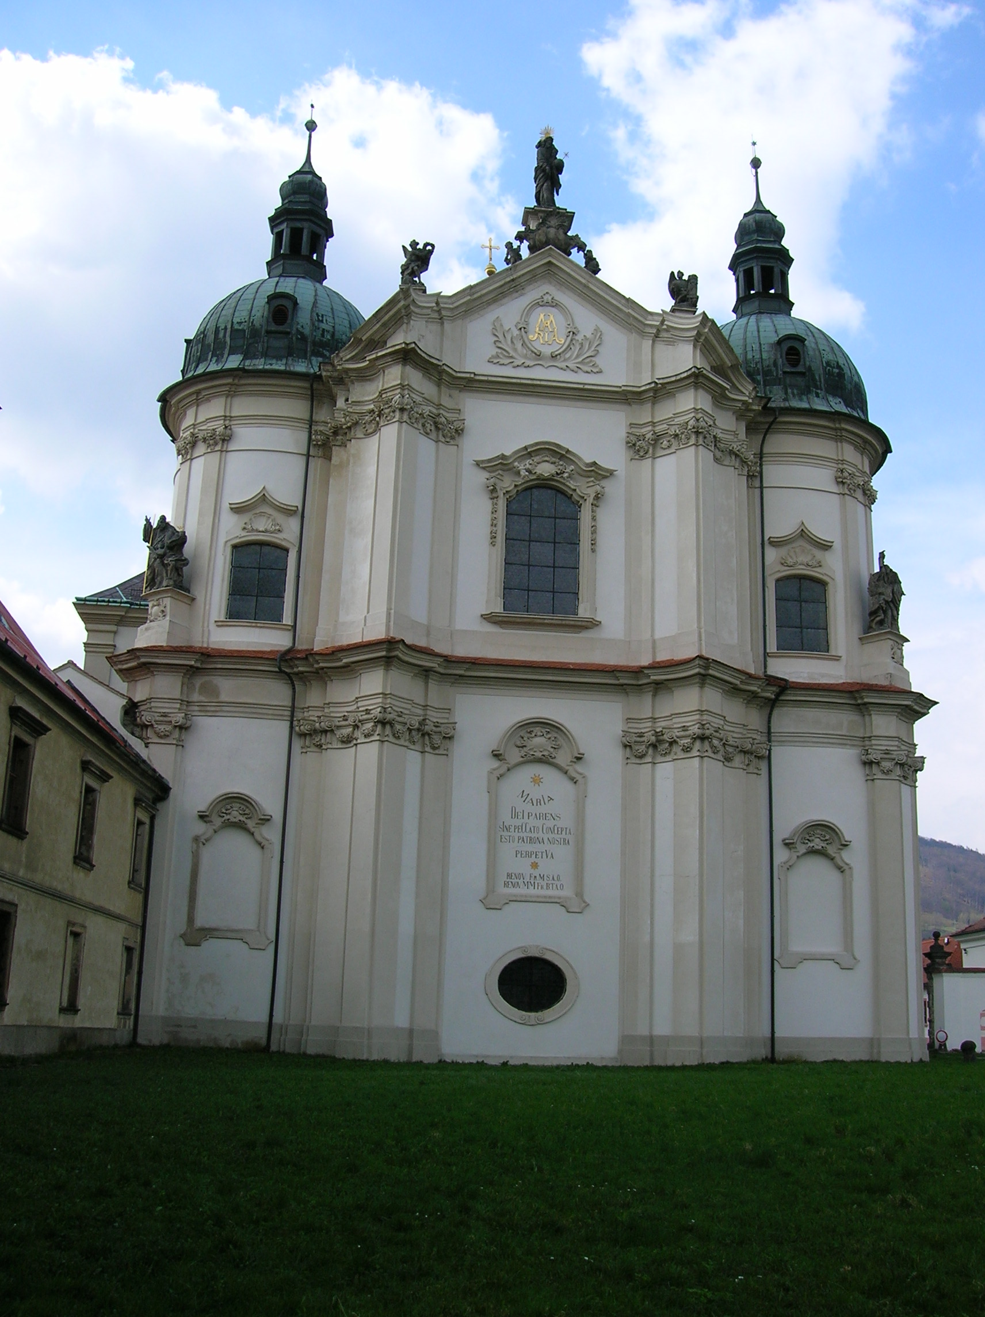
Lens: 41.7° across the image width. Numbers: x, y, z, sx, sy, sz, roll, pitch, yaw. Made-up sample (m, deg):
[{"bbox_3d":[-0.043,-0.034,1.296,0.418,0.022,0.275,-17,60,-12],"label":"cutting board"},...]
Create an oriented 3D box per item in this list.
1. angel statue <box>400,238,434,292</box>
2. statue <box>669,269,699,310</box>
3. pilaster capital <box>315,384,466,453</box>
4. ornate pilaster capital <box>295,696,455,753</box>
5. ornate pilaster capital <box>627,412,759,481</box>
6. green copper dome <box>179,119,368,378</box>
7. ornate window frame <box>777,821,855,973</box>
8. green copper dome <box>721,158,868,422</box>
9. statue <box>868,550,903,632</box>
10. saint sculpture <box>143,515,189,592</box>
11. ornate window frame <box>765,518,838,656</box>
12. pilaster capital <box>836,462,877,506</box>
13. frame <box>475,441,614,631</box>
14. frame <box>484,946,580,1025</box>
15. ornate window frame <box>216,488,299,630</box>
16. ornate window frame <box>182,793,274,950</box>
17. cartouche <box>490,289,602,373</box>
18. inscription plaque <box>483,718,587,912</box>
[{"bbox_3d":[-2.271,-11.846,38.845,1.000,1.642,0.800,6,-16,-14],"label":"angel statue"},{"bbox_3d":[6.384,-12.306,43.155,1.009,1.456,0.832,8,-17,-20],"label":"statue"},{"bbox_3d":[-3.337,-7.548,41.613,4.888,1.144,3.016,3,-16,-5],"label":"pilaster capital"},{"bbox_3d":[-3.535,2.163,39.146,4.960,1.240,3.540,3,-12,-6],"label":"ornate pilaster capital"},{"bbox_3d":[6.511,-6.840,41.408,4.324,1.081,2.632,3,-14,-6],"label":"ornate pilaster capital"},{"bbox_3d":[-6.614,-13.614,44.568,7.200,11.688,7.200,3,-15,-5],"label":"green copper dome"},{"bbox_3d":[9.209,6.671,36.666,2.350,4.175,0.350,1,-15,5],"label":"ornate window frame"},{"bbox_3d":[10.410,-14.098,50.099,7.488,12.376,7.488,3,-16,-5],"label":"green copper dome"},{"bbox_3d":[11.890,-2.057,39.119,1.080,2.573,1.000,14,-19,-36],"label":"statue"},{"bbox_3d":[-9.521,-3.056,37.630,1.280,2.353,1.000,-6,-17,27],"label":"saint sculpture"},{"bbox_3d":[10.322,-2.298,43.218,2.496,4.680,0.468,4,-16,-8],"label":"ornate window frame"},{"bbox_3d":[12.786,-5.902,45.557,0.936,1.123,2.496,-10,-20,38],"label":"pilaster capital"},{"bbox_3d":[1.633,-3.936,41.267,4.524,6.396,0.624,3,-16,-5],"label":"frame"},{"bbox_3d":[1.061,8.666,34.258,2.600,2.032,0.300,3,-15,-4],"label":"frame"},{"bbox_3d":[-7.524,-3.323,41.683,2.496,4.680,0.468,2,-16,-1],"label":"ornate window frame"},{"bbox_3d":[-7.138,5.775,35.353,2.400,4.205,0.350,4,-15,-8],"label":"ornate window frame"},{"bbox_3d":[1.817,-10.892,43.304,3.796,3.099,0.260,3,-16,-5],"label":"cartouche"},{"bbox_3d":[1.154,4.228,35.412,2.850,5.309,0.300,3,-15,-4],"label":"inscription plaque"}]

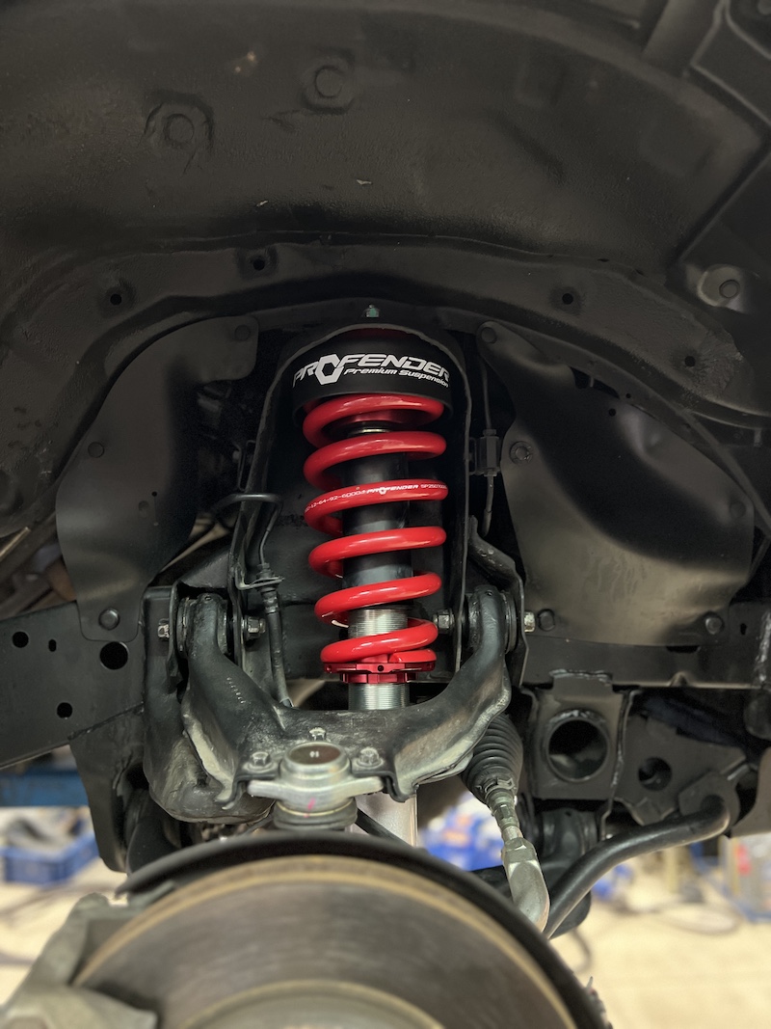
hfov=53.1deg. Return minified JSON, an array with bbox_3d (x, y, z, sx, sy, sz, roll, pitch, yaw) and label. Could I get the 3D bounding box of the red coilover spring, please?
[{"bbox_3d":[-0.008,0.018,0.671,0.124,0.245,0.124,-2,-11,0],"label":"red coilover spring"}]

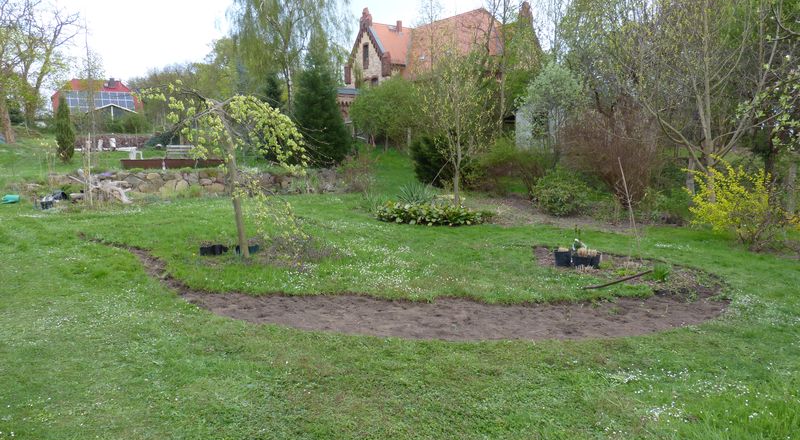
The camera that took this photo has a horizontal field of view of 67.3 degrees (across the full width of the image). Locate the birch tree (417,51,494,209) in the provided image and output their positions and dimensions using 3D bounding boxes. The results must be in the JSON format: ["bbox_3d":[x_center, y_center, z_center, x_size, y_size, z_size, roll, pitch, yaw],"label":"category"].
[{"bbox_3d":[1.524,-2.499,16.500,2.142,4.201,2.035,0,6,0],"label":"birch tree"}]

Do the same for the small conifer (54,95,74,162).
[{"bbox_3d":[-14.000,-3.807,25.000,0.749,2.829,0.749,0,6,0],"label":"small conifer"}]

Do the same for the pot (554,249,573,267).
[{"bbox_3d":[2.381,0.546,8.750,0.250,0.220,0.250,0,6,0],"label":"pot"}]

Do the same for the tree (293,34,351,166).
[{"bbox_3d":[-3.005,-4.574,23.000,2.220,5.052,2.220,0,6,0],"label":"tree"}]

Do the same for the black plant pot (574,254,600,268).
[{"bbox_3d":[2.700,0.601,8.700,0.380,0.210,0.270,0,6,0],"label":"black plant pot"}]

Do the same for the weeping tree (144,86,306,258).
[{"bbox_3d":[-2.716,-0.751,9.300,2.538,2.693,2.335,0,6,0],"label":"weeping tree"}]

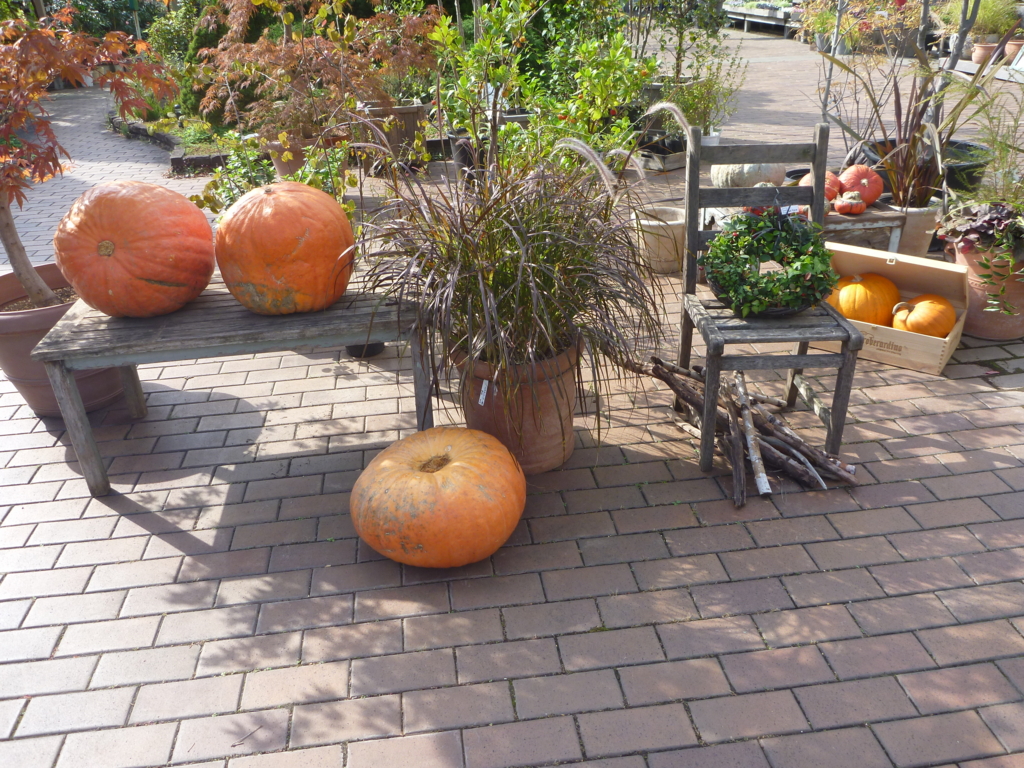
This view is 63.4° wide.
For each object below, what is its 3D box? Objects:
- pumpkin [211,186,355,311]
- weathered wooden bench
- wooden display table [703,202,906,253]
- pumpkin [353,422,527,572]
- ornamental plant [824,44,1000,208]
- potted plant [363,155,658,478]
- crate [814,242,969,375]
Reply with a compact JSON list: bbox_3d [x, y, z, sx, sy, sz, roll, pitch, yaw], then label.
[{"bbox_3d":[-0.686,-0.410,2.518,0.410,0.395,0.410,-5,27,-6],"label":"pumpkin"},{"bbox_3d":[-0.847,-0.049,2.822,1.150,0.515,0.580,-5,27,-6],"label":"weathered wooden bench"},{"bbox_3d":[1.427,-0.740,4.240,0.980,0.290,0.360,-5,27,-5],"label":"wooden display table"},{"bbox_3d":[-0.201,0.306,2.288,0.480,0.330,0.475,-5,27,-6],"label":"pumpkin"},{"bbox_3d":[2.059,-1.259,4.097,0.860,0.780,0.750,-5,27,-6],"label":"ornamental plant"},{"bbox_3d":[0.011,-0.224,2.590,0.920,0.980,0.860,-5,27,-6],"label":"potted plant"},{"bbox_3d":[1.521,-0.342,3.341,0.520,0.400,0.350,17,33,32],"label":"crate"}]

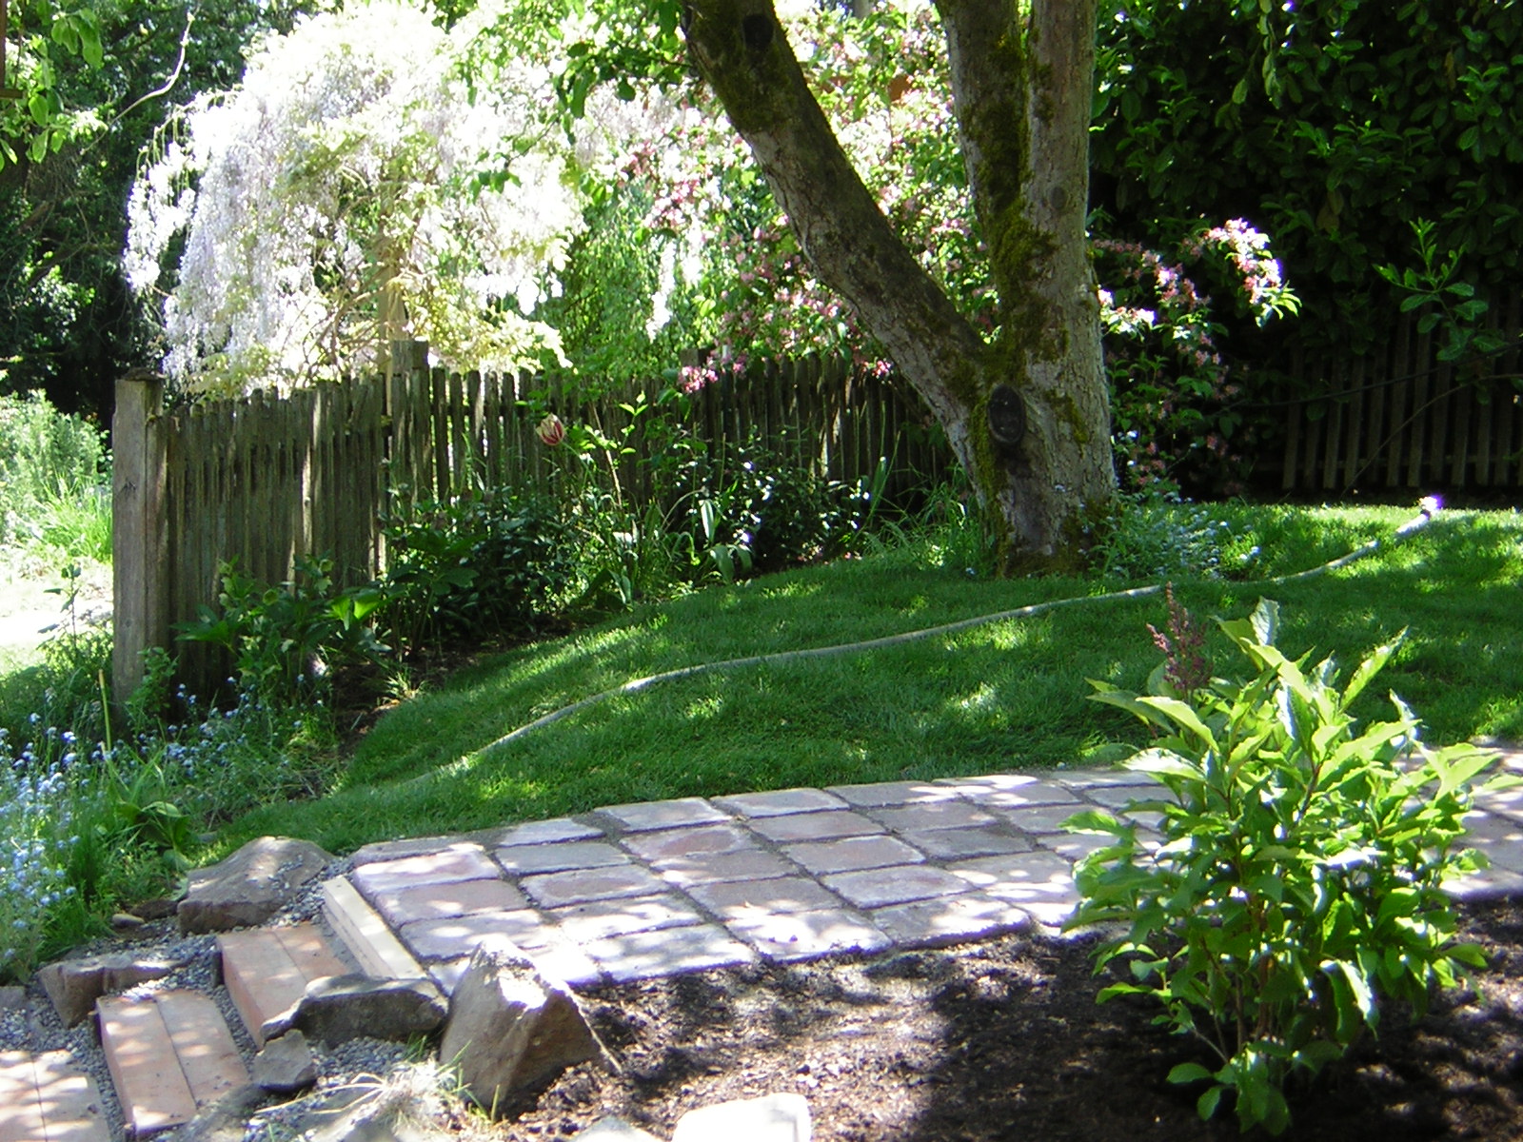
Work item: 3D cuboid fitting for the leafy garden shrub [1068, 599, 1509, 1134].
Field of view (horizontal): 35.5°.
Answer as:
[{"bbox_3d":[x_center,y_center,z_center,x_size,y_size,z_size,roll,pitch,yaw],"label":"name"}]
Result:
[{"bbox_3d":[0.757,0.400,3.400,0.620,0.740,0.580,1,11,0],"label":"leafy garden shrub"}]

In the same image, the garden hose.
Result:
[{"bbox_3d":[0.690,0.103,6.070,3.550,0.210,0.300,-7,14,-36],"label":"garden hose"}]

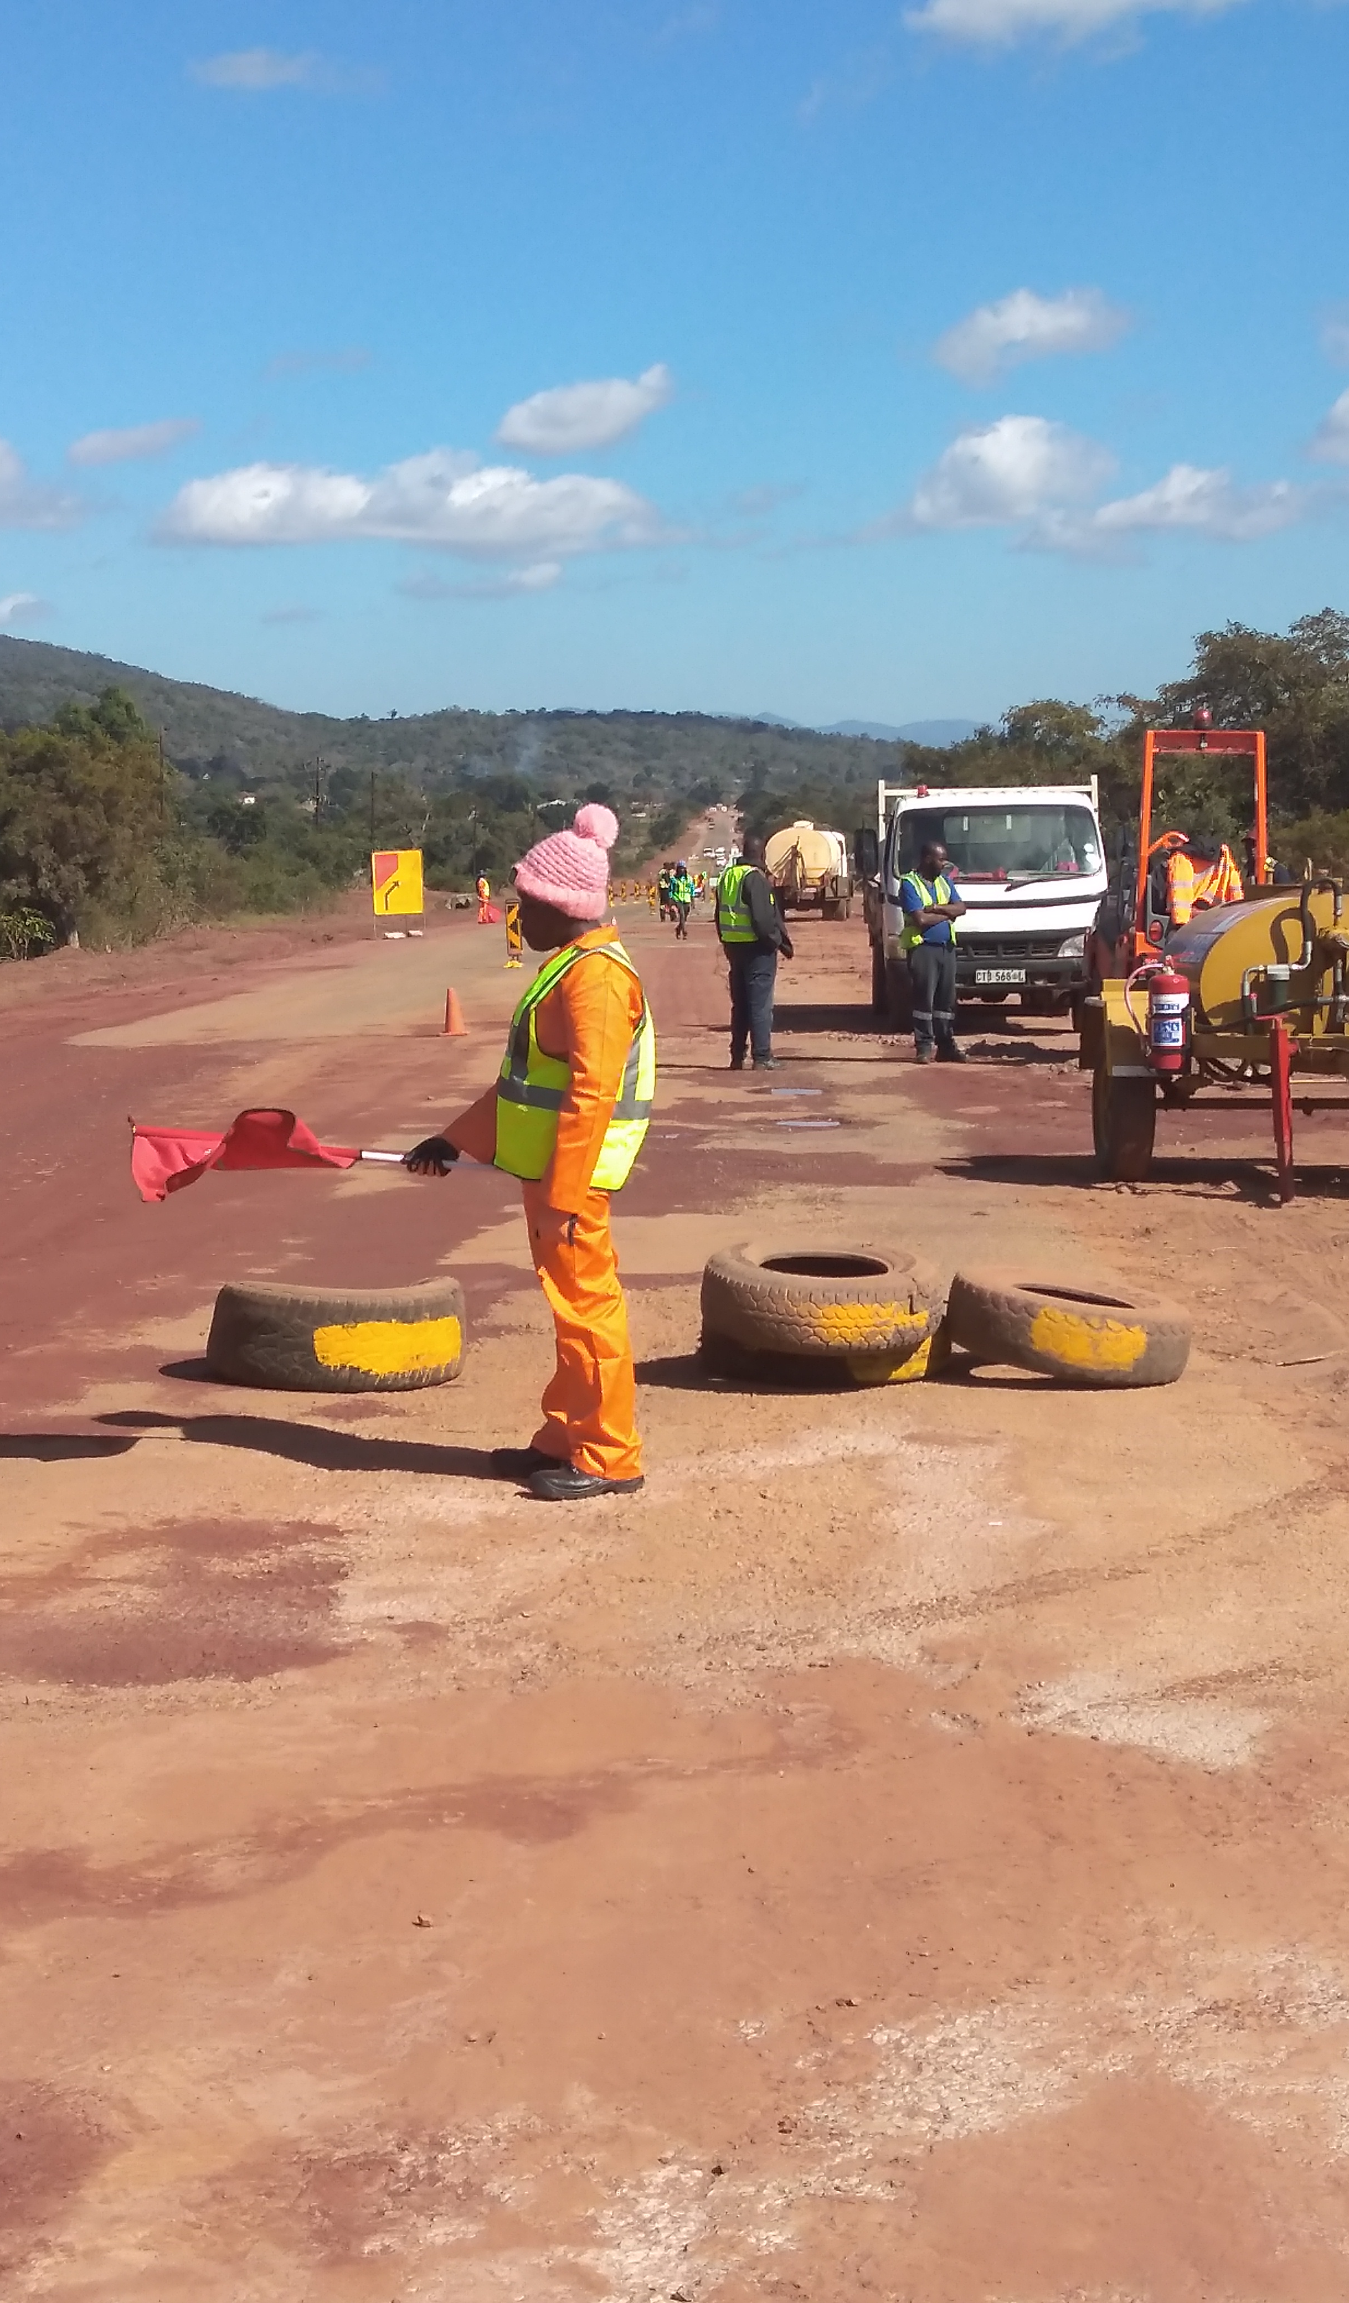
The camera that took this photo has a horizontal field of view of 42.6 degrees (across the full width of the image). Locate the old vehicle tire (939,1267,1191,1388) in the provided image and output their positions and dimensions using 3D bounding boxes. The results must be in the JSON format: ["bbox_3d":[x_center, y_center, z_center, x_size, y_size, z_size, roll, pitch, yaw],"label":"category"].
[{"bbox_3d":[1.240,0.558,5.550,0.780,0.235,0.780,11,6,-2],"label":"old vehicle tire"}]

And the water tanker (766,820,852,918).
[{"bbox_3d":[4.435,-9.072,55.700,2.450,2.950,7.500,1,10,9],"label":"water tanker"}]

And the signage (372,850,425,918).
[{"bbox_3d":[-6.144,-5.945,38.500,1.150,1.470,0.060,0,9,-3],"label":"signage"}]

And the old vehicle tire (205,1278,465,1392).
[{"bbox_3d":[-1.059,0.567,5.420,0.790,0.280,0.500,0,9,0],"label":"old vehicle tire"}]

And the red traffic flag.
[{"bbox_3d":[-1.072,0.007,4.360,0.580,0.235,0.170,0,9,0],"label":"red traffic flag"}]

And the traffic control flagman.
[{"bbox_3d":[-0.328,-0.006,4.270,0.600,1.690,0.500,0,9,0],"label":"traffic control flagman"}]

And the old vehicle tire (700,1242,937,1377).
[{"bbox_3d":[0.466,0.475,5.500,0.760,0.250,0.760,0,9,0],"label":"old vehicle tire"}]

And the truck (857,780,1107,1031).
[{"bbox_3d":[3.020,-2.530,17.500,2.100,2.350,5.000,1,10,6],"label":"truck"}]

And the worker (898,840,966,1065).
[{"bbox_3d":[2.026,-1.575,13.600,0.520,1.770,0.360,-6,11,-32],"label":"worker"}]

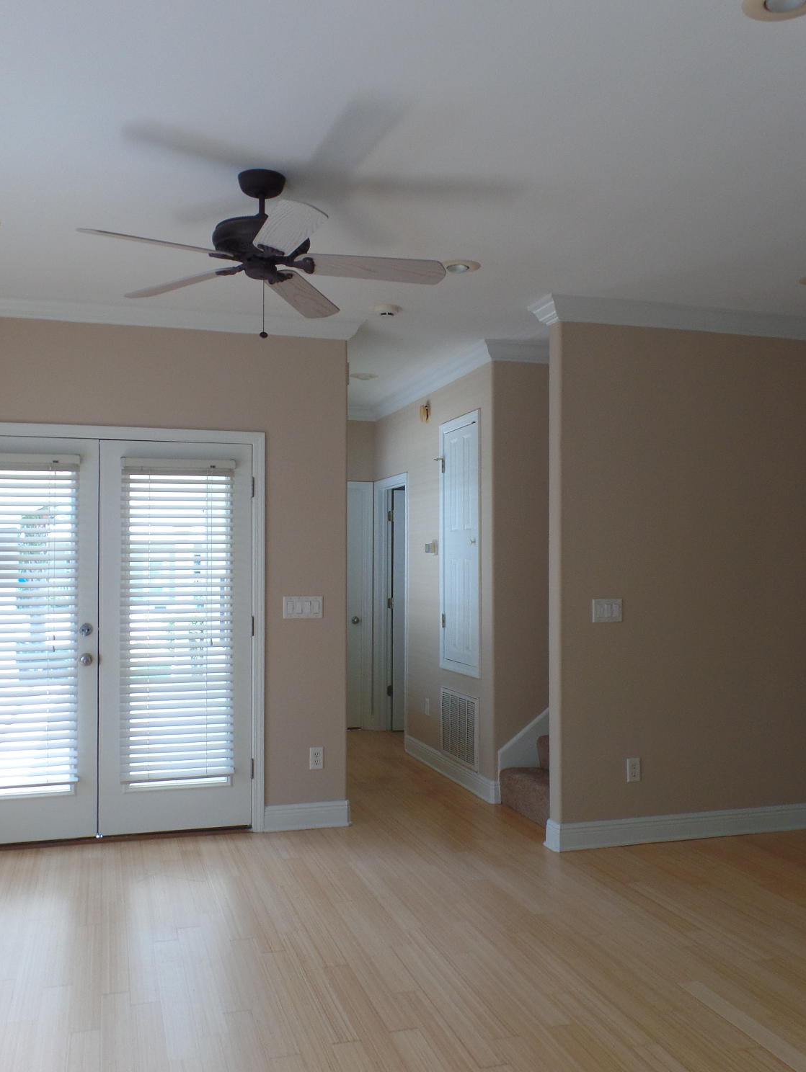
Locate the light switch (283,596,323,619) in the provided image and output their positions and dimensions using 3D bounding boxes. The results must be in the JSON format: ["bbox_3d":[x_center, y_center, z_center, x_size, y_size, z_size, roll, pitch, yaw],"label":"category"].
[{"bbox_3d":[-0.544,0.389,5.170,0.212,0.116,0.017,0,-2,-17],"label":"light switch"}]

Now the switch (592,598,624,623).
[{"bbox_3d":[1.036,0.380,4.824,0.165,0.115,0.017,0,-2,-17],"label":"switch"}]

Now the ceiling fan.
[{"bbox_3d":[-0.478,-1.043,3.243,1.260,0.361,1.260,0,-2,-17],"label":"ceiling fan"}]

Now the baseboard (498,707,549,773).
[{"bbox_3d":[0.728,1.234,5.720,0.337,0.395,0.030,0,-2,-17],"label":"baseboard"}]

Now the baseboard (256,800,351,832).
[{"bbox_3d":[-0.527,1.514,5.138,0.498,0.134,0.030,0,-2,-17],"label":"baseboard"}]

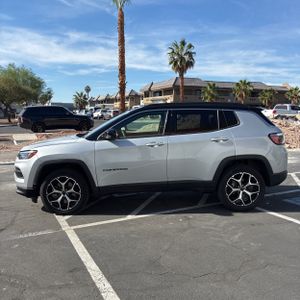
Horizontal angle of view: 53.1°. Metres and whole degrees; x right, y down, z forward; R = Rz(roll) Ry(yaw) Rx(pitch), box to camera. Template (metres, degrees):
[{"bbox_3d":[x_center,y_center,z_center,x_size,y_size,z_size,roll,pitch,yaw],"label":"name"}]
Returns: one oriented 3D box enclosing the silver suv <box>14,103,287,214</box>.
[{"bbox_3d":[0.030,0.010,5.248,4.410,1.650,1.920,-1,8,-2],"label":"silver suv"}]

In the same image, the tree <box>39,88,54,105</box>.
[{"bbox_3d":[-20.281,-9.160,59.292,3.200,5.660,3.200,0,8,0],"label":"tree"}]

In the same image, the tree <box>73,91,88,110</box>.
[{"bbox_3d":[-13.585,-8.895,59.333,3.100,5.040,3.100,0,8,0],"label":"tree"}]

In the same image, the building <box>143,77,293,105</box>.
[{"bbox_3d":[14.041,-10.911,64.584,30.000,7.300,14.600,-4,9,-28],"label":"building"}]

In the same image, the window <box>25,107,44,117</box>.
[{"bbox_3d":[-7.497,-2.493,19.525,1.150,0.550,0.100,-5,9,-30],"label":"window"}]

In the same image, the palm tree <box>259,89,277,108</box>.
[{"bbox_3d":[19.998,-7.956,51.415,3.120,4.880,3.120,0,8,0],"label":"palm tree"}]

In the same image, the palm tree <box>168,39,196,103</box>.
[{"bbox_3d":[3.668,-7.802,34.269,3.260,9.340,3.260,0,8,0],"label":"palm tree"}]

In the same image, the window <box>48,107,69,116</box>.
[{"bbox_3d":[-6.171,-2.591,20.298,1.240,0.570,0.100,-5,9,-30],"label":"window"}]

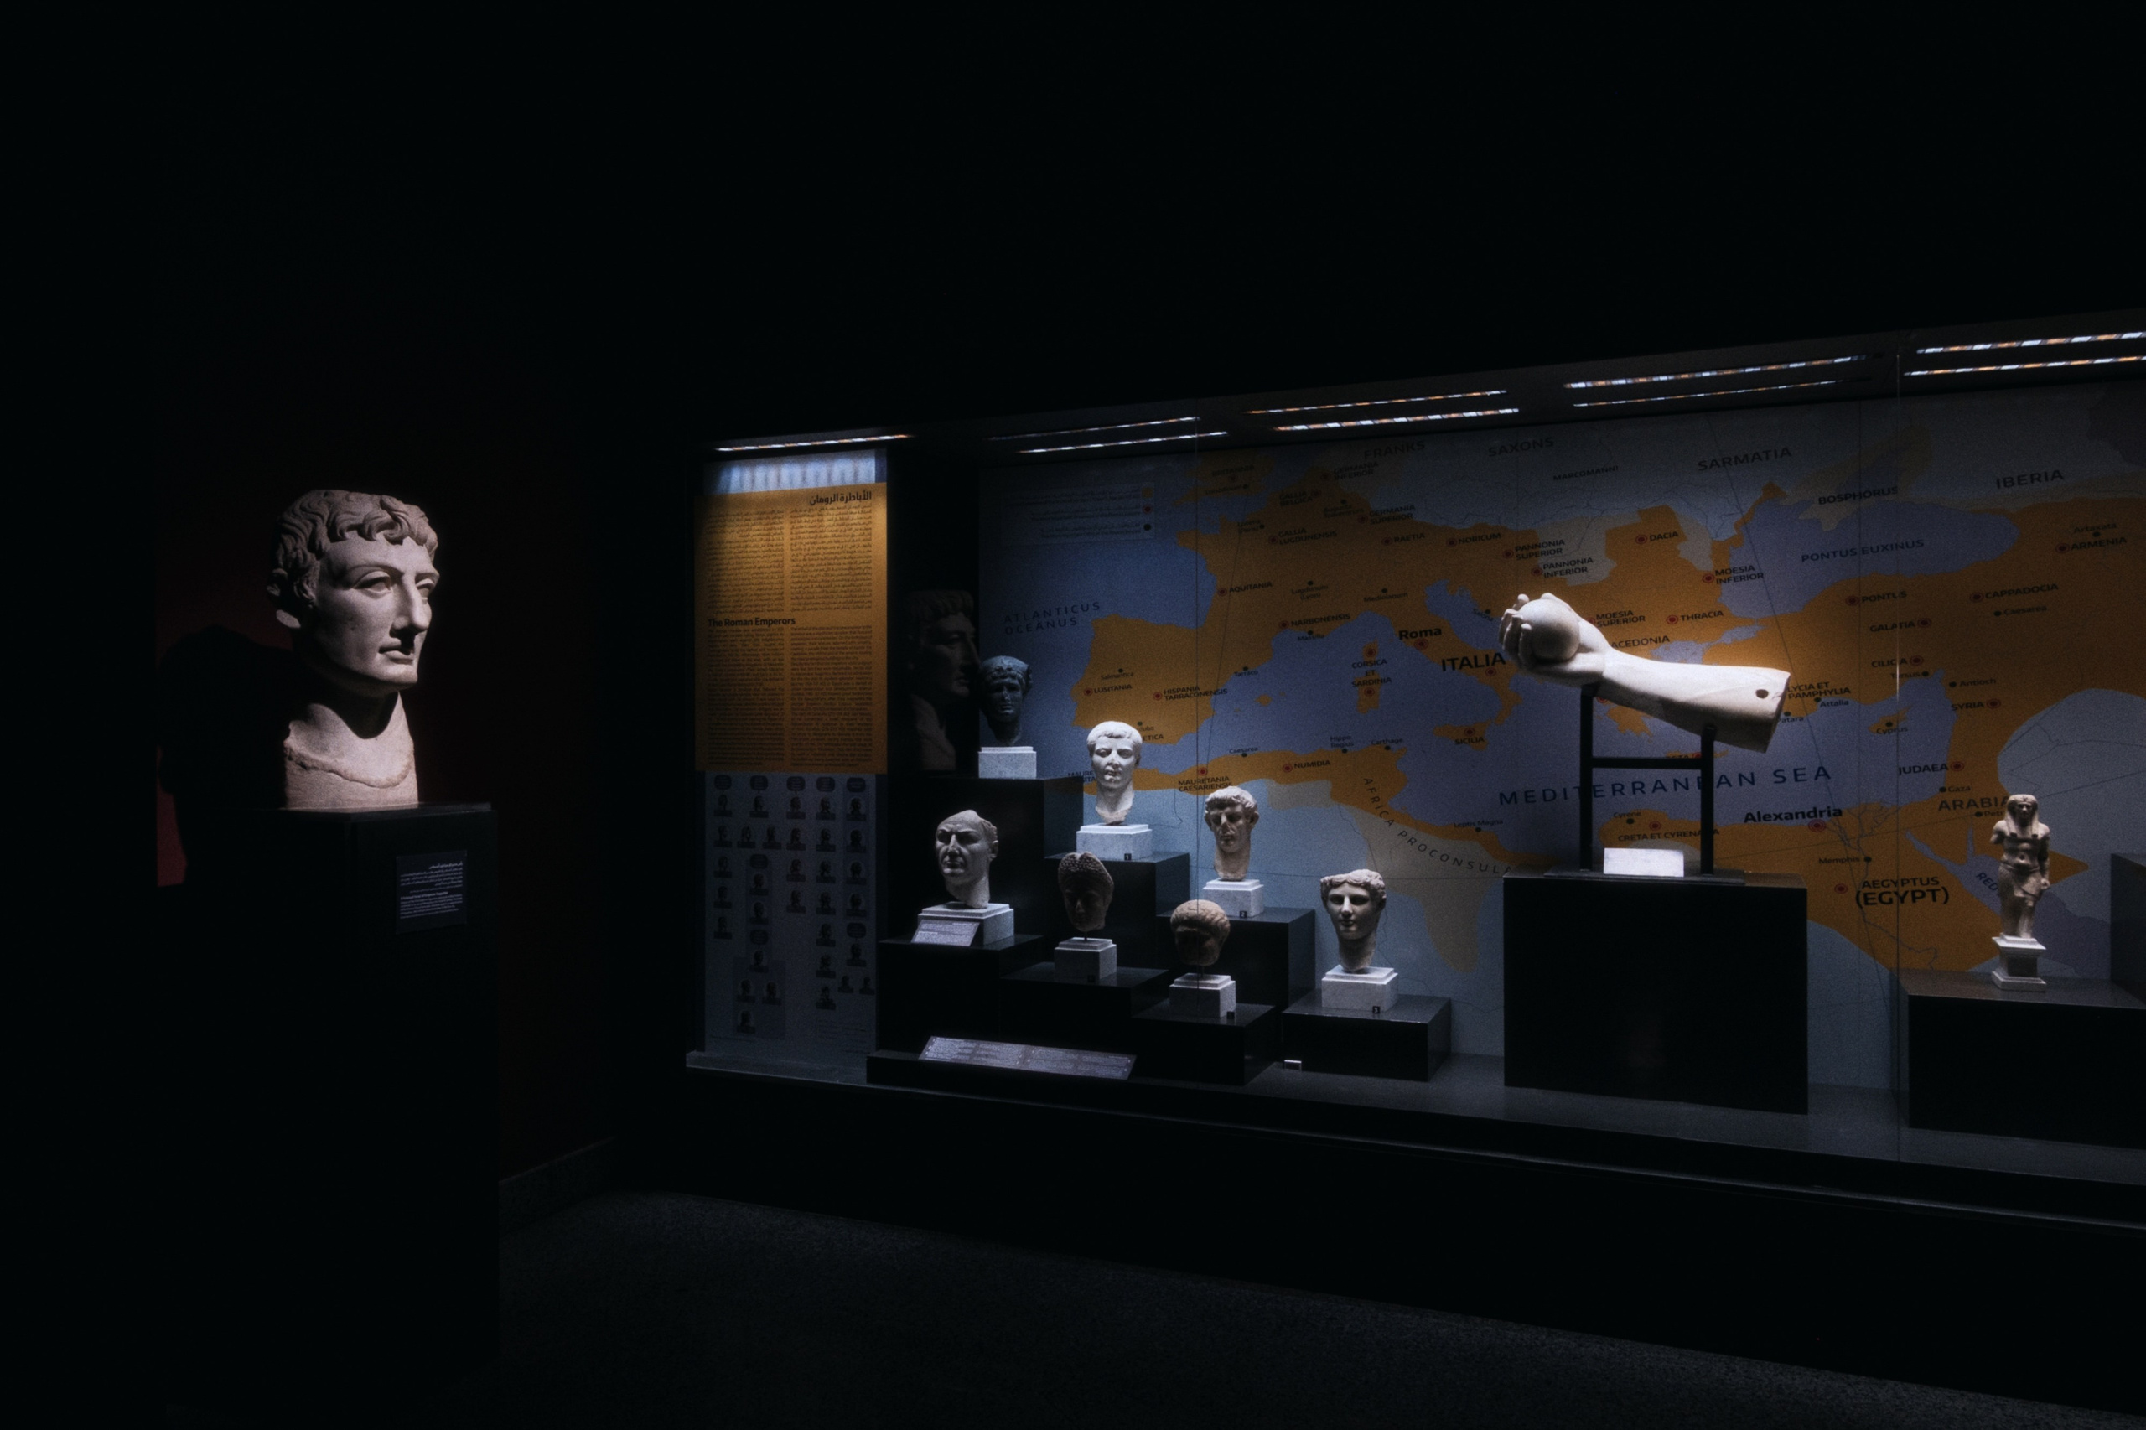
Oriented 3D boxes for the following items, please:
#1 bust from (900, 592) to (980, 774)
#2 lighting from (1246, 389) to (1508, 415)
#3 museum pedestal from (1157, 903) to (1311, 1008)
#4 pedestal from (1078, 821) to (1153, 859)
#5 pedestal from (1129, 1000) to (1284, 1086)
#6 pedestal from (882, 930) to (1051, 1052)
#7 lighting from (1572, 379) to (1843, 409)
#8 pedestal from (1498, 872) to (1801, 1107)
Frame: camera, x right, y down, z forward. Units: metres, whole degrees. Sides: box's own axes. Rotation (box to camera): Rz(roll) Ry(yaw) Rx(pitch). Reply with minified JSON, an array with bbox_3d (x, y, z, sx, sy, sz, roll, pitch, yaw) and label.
[{"bbox_3d":[-0.480,-0.121,5.150,0.310,0.645,0.290,0,0,23],"label":"bust"},{"bbox_3d":[0.891,-0.924,4.269,0.778,0.015,0.019,0,0,22],"label":"lighting"},{"bbox_3d":[0.547,0.880,4.761,0.437,0.435,0.354,0,0,23],"label":"museum pedestal"},{"bbox_3d":[0.144,0.438,4.932,0.205,0.112,0.201,0,0,22],"label":"pedestal"},{"bbox_3d":[0.410,1.010,4.449,0.355,0.173,0.342,0,0,23],"label":"pedestal"},{"bbox_3d":[-0.371,0.929,4.797,0.440,0.352,0.338,0,0,22],"label":"pedestal"},{"bbox_3d":[1.817,-0.924,4.129,0.718,0.021,0.031,0,0,23],"label":"lighting"},{"bbox_3d":[1.712,0.789,4.230,0.798,0.614,0.345,0,0,22],"label":"pedestal"}]

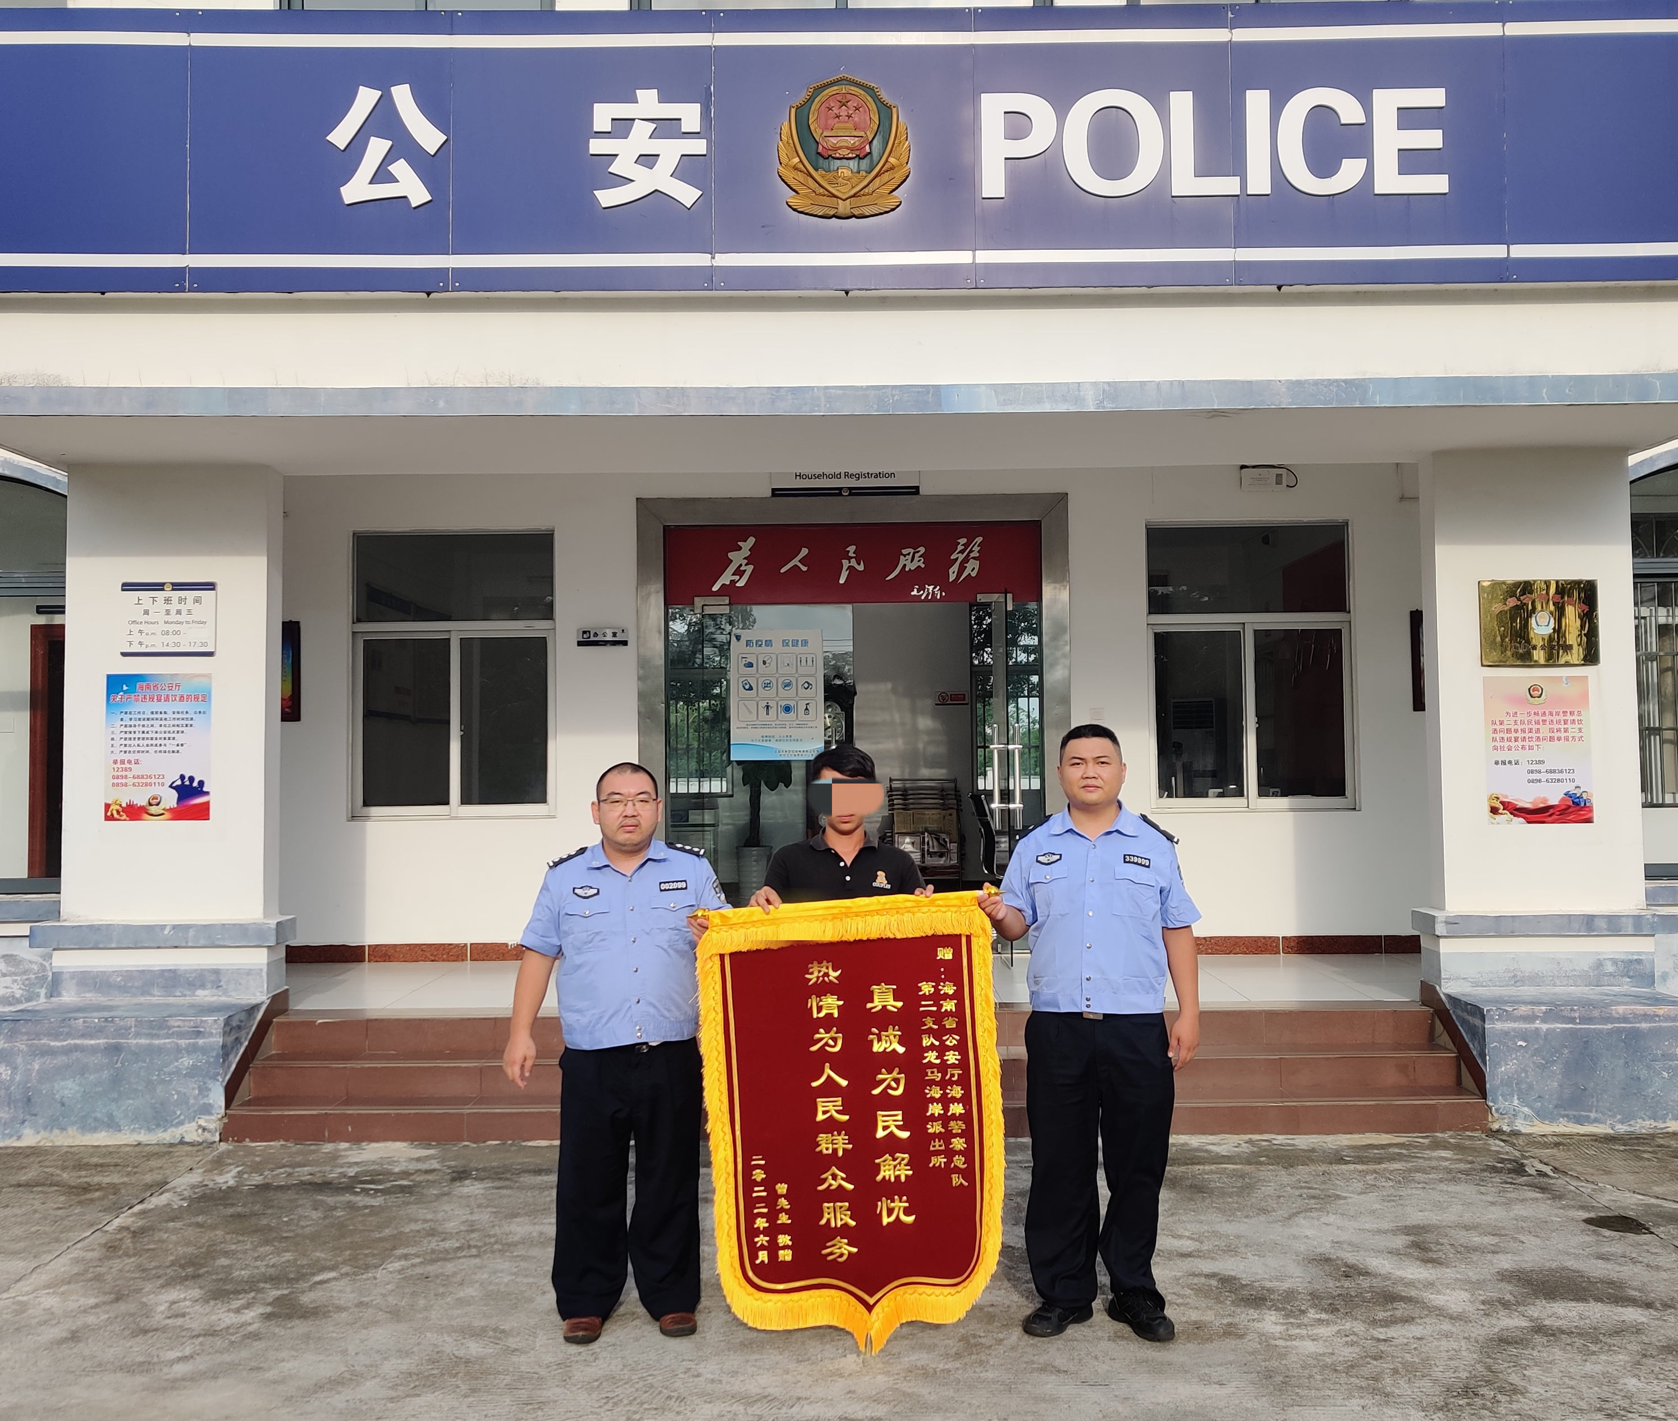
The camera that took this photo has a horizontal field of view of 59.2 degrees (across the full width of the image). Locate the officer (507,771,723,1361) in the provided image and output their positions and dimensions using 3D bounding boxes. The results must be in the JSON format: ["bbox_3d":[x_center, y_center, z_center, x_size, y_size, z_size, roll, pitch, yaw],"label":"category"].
[{"bbox_3d":[-0.648,0.959,4.259,0.620,1.620,0.400,-1,-3,0],"label":"officer"}]

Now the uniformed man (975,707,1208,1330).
[{"bbox_3d":[0.719,0.900,4.263,0.630,1.720,0.420,-1,-3,0],"label":"uniformed man"}]

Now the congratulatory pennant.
[{"bbox_3d":[0.035,1.124,4.051,0.840,1.250,0.090,-2,-3,0],"label":"congratulatory pennant"}]

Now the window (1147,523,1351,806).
[{"bbox_3d":[2.486,-0.265,8.926,1.250,1.730,0.120,-1,-3,0],"label":"window"}]

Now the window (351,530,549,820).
[{"bbox_3d":[-2.319,-0.216,8.917,1.220,1.720,0.120,-1,-3,0],"label":"window"}]

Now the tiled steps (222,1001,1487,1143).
[{"bbox_3d":[0.069,1.636,6.780,5.430,0.440,0.870,-1,-3,0],"label":"tiled steps"}]

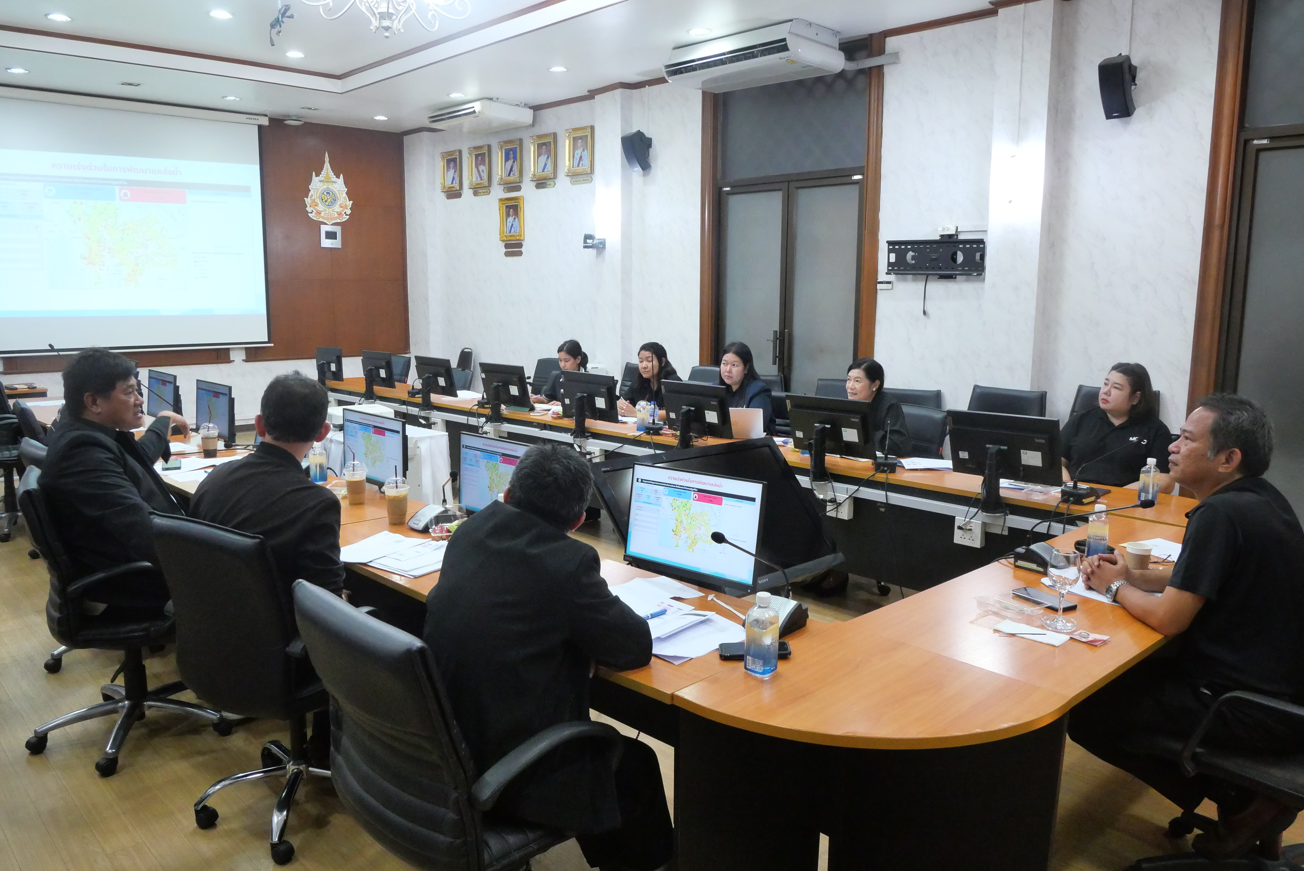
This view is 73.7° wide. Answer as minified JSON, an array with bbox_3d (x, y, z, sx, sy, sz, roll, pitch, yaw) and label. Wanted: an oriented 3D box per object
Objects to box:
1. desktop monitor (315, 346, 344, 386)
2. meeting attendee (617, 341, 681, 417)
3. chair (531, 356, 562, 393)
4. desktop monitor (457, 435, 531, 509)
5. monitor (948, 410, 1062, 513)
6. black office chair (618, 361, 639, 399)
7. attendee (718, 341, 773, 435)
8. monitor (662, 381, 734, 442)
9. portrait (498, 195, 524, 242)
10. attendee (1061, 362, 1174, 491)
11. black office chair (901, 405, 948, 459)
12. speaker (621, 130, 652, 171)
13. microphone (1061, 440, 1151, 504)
[{"bbox_3d":[-3.053,-0.677,8.225,0.490,0.310,0.070,9,22,44],"label":"desktop monitor"},{"bbox_3d":[0.008,0.009,5.530,0.680,1.220,0.520,-8,12,-36],"label":"meeting attendee"},{"bbox_3d":[-0.845,-0.156,7.346,0.600,0.930,0.620,9,14,43],"label":"chair"},{"bbox_3d":[-0.505,0.160,3.075,0.490,0.300,0.070,9,6,44],"label":"desktop monitor"},{"bbox_3d":[1.433,0.109,3.556,0.456,0.402,0.167,9,14,43],"label":"monitor"},{"bbox_3d":[-0.252,-0.133,7.499,0.600,0.960,0.620,9,14,43],"label":"black office chair"},{"bbox_3d":[0.526,0.054,5.563,0.750,1.280,0.500,-8,13,-41],"label":"attendee"},{"bbox_3d":[0.239,-0.138,4.537,0.452,0.276,0.065,9,27,43],"label":"monitor"},{"bbox_3d":[-1.591,-2.436,9.801,0.421,0.490,0.049,9,14,43],"label":"portrait"},{"bbox_3d":[2.190,0.296,4.182,0.560,1.280,0.750,9,13,43],"label":"attendee"},{"bbox_3d":[1.283,0.309,4.865,0.600,0.960,0.620,9,14,43],"label":"black office chair"},{"bbox_3d":[-0.132,-2.458,7.522,0.220,0.340,0.210,-29,25,-32],"label":"speaker"},{"bbox_3d":[1.848,0.147,3.599,0.412,0.221,0.171,-7,12,-31],"label":"microphone"}]

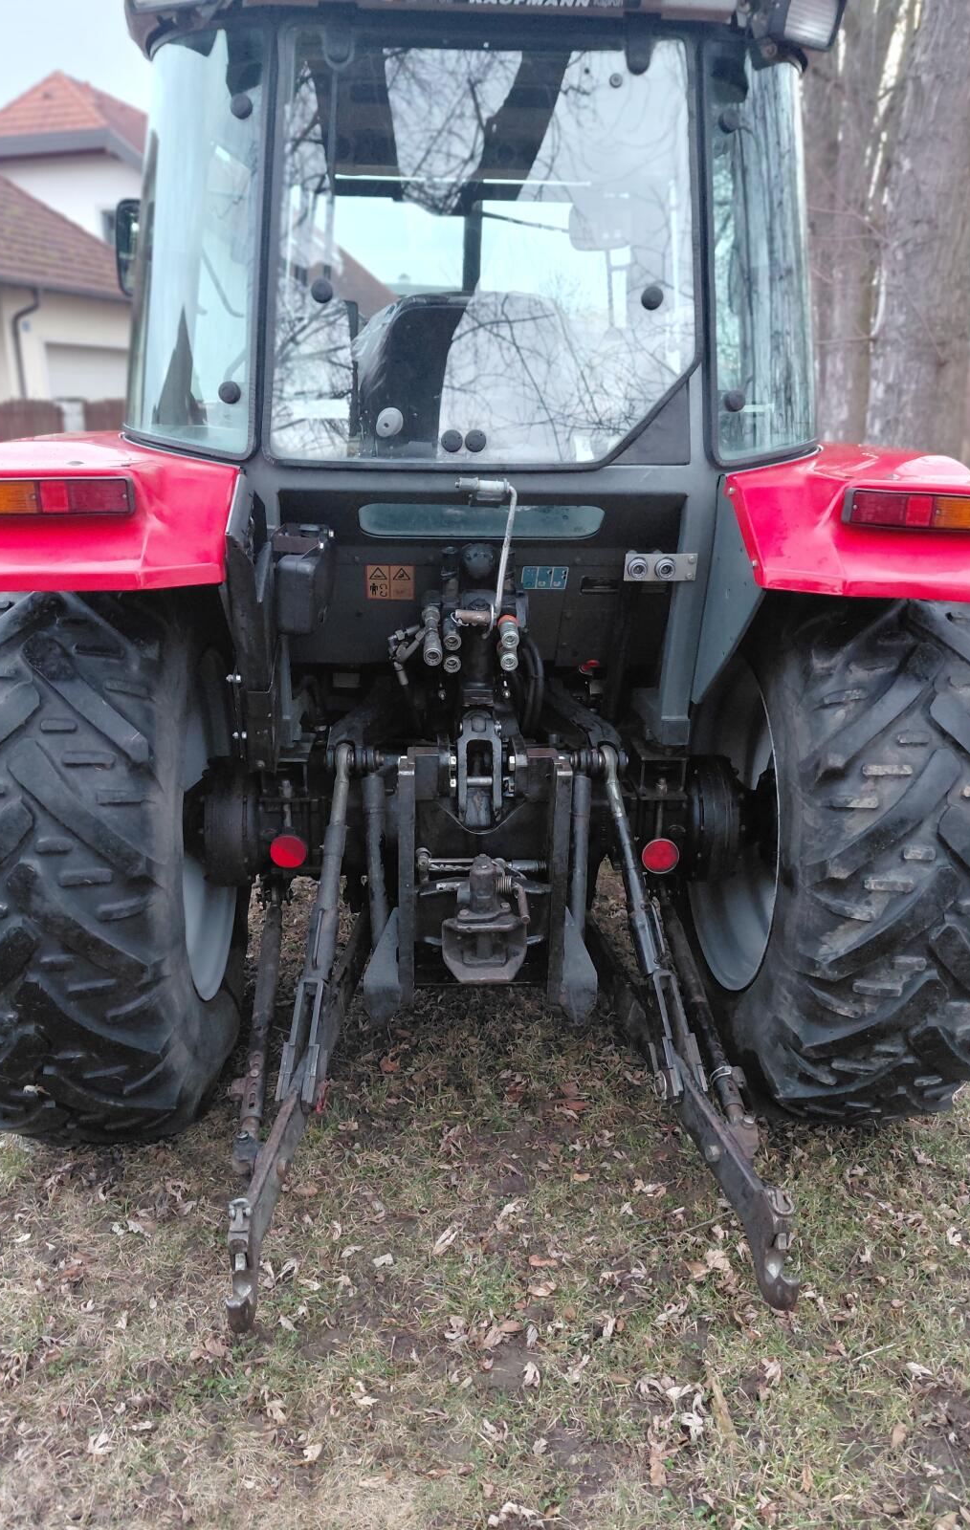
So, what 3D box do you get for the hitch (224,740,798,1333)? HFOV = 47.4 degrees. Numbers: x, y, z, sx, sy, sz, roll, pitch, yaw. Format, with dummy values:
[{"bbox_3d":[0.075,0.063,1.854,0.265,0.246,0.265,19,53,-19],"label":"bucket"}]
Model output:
[{"bbox_3d":[0.040,0.474,2.418,1.080,0.970,0.960,0,18,-4],"label":"hitch"}]

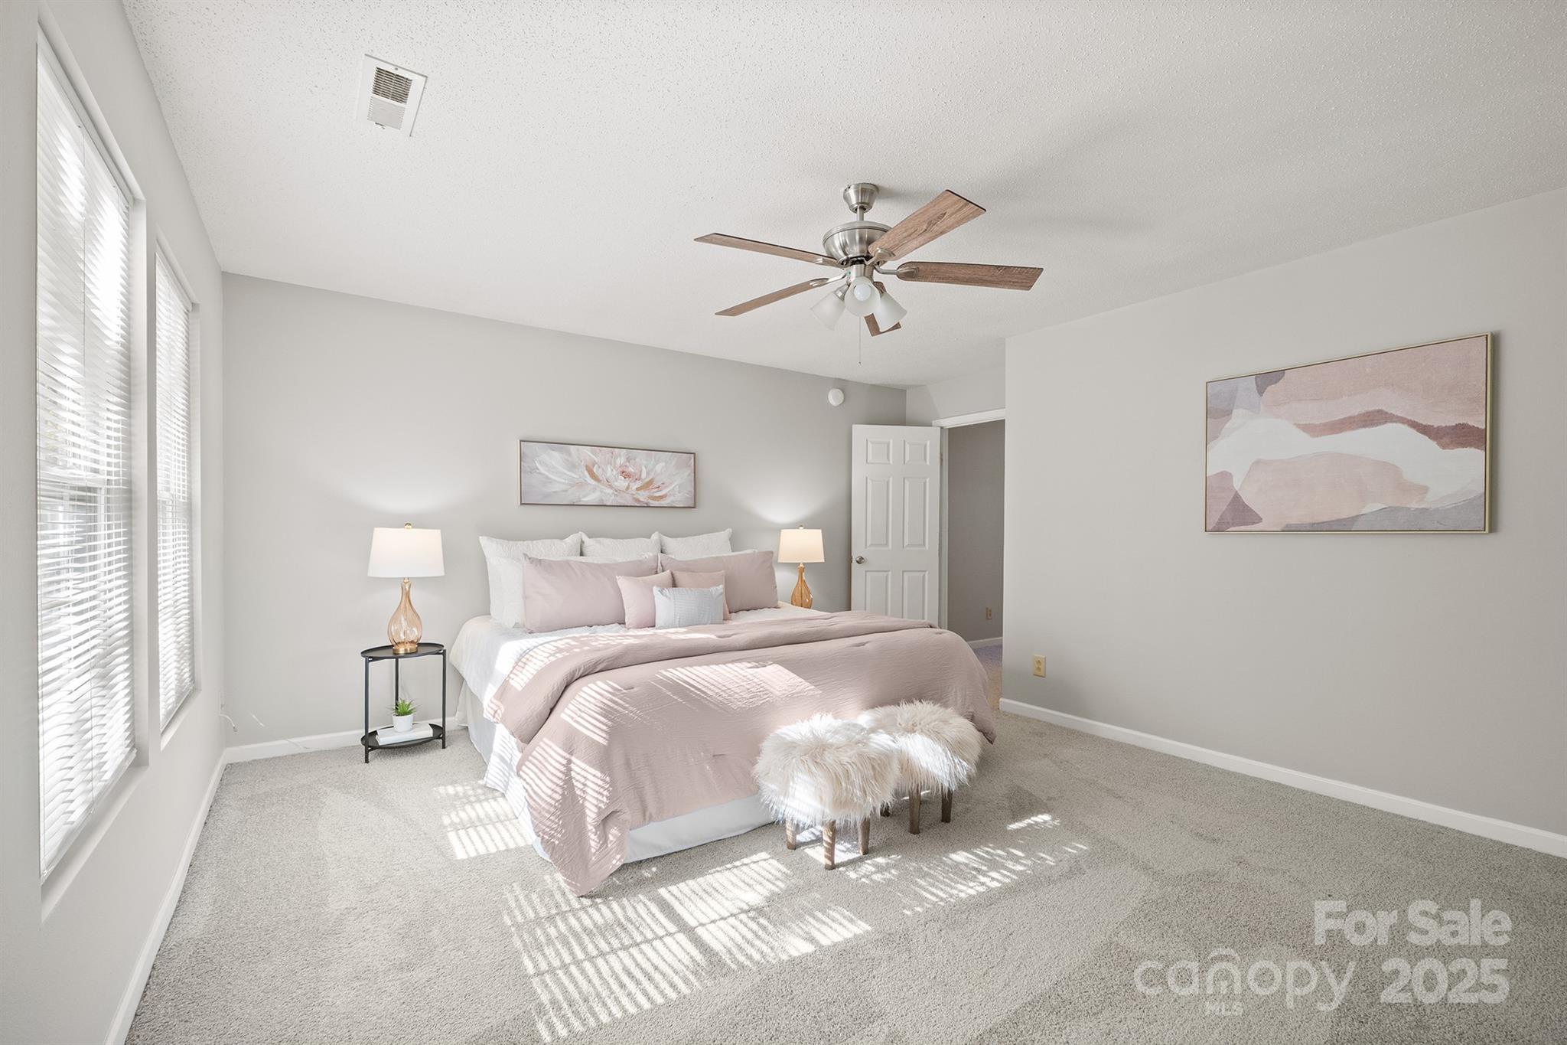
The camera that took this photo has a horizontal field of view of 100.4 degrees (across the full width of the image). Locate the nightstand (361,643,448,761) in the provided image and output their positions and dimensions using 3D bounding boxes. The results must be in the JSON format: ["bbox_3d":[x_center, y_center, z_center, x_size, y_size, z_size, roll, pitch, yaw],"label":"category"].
[{"bbox_3d":[-2.026,0.942,3.489,0.410,0.540,0.410,0,0,-36],"label":"nightstand"}]

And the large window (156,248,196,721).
[{"bbox_3d":[-2.101,-0.087,2.208,0.080,1.500,0.840,0,0,-36],"label":"large window"}]

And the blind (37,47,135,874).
[{"bbox_3d":[-1.505,-0.105,1.392,0.050,1.480,0.810,0,0,-36],"label":"blind"}]

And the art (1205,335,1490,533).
[{"bbox_3d":[2.449,-0.342,2.938,0.035,0.780,1.000,0,0,-36],"label":"art"}]

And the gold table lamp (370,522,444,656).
[{"bbox_3d":[-2.018,0.348,3.491,0.352,0.684,0.352,0,0,-36],"label":"gold table lamp"}]

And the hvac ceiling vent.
[{"bbox_3d":[-1.142,-1.219,1.896,0.147,0.025,0.345,0,0,-36],"label":"hvac ceiling vent"}]

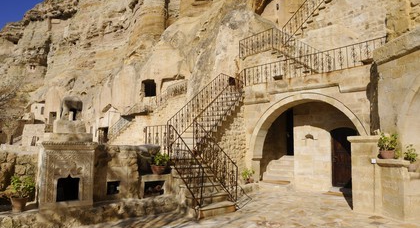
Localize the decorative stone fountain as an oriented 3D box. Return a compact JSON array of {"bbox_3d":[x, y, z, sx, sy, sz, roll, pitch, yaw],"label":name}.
[{"bbox_3d":[-3.050,0.833,6.056,1.080,2.300,0.850,2,-4,-24],"label":"decorative stone fountain"}]

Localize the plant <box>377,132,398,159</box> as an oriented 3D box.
[{"bbox_3d":[4.195,0.744,6.617,0.490,0.590,0.470,-2,-5,33],"label":"plant"}]

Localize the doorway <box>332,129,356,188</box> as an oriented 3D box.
[{"bbox_3d":[4.360,1.442,9.076,0.880,1.980,0.250,-2,-5,35],"label":"doorway"}]

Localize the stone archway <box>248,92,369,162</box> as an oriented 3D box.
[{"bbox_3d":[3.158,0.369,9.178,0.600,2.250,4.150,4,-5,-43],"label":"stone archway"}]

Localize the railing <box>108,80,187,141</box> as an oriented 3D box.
[{"bbox_3d":[-3.985,-0.223,17.853,5.000,3.800,0.400,1,-4,-3],"label":"railing"}]

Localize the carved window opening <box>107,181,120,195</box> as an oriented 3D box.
[{"bbox_3d":[-2.087,1.590,6.056,0.320,0.310,0.180,2,-4,-25],"label":"carved window opening"}]

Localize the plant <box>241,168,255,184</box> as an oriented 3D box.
[{"bbox_3d":[1.190,1.984,8.888,0.460,0.520,0.440,0,-4,0],"label":"plant"}]

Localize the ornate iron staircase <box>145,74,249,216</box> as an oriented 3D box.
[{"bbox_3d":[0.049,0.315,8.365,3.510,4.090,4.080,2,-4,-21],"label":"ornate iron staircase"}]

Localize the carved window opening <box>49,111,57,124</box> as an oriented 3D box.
[{"bbox_3d":[-13.233,0.294,23.526,0.700,1.180,0.300,1,-4,-11],"label":"carved window opening"}]

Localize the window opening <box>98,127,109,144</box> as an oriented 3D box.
[{"bbox_3d":[-6.560,1.324,17.247,0.650,1.150,0.300,0,-4,3],"label":"window opening"}]

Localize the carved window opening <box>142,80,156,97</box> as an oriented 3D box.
[{"bbox_3d":[-4.030,-1.699,18.653,0.920,1.080,0.350,1,-4,-7],"label":"carved window opening"}]

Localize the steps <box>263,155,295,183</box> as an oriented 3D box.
[{"bbox_3d":[2.639,2.037,10.639,1.250,0.850,1.200,-1,-4,19],"label":"steps"}]

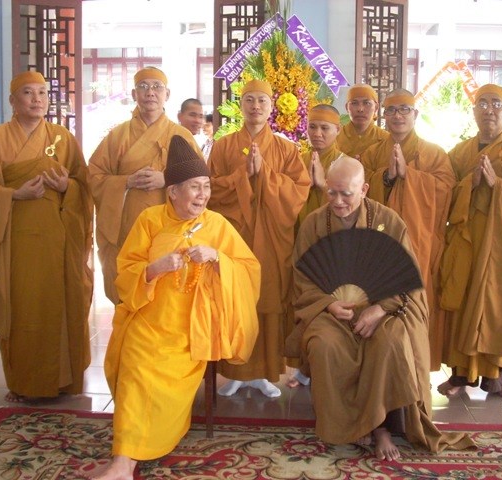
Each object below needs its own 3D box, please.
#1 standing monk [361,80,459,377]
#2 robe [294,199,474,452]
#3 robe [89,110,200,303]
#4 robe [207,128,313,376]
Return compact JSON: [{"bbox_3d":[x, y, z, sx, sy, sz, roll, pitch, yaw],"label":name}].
[{"bbox_3d":[0.866,-0.024,3.867,0.520,1.600,0.450,3,8,18],"label":"standing monk"},{"bbox_3d":[0.562,0.337,3.053,0.680,1.039,0.640,2,7,10],"label":"robe"},{"bbox_3d":[-0.576,0.033,3.676,0.570,1.390,0.450,0,7,-8],"label":"robe"},{"bbox_3d":[0.034,0.055,3.698,0.530,1.340,0.450,1,7,0],"label":"robe"}]

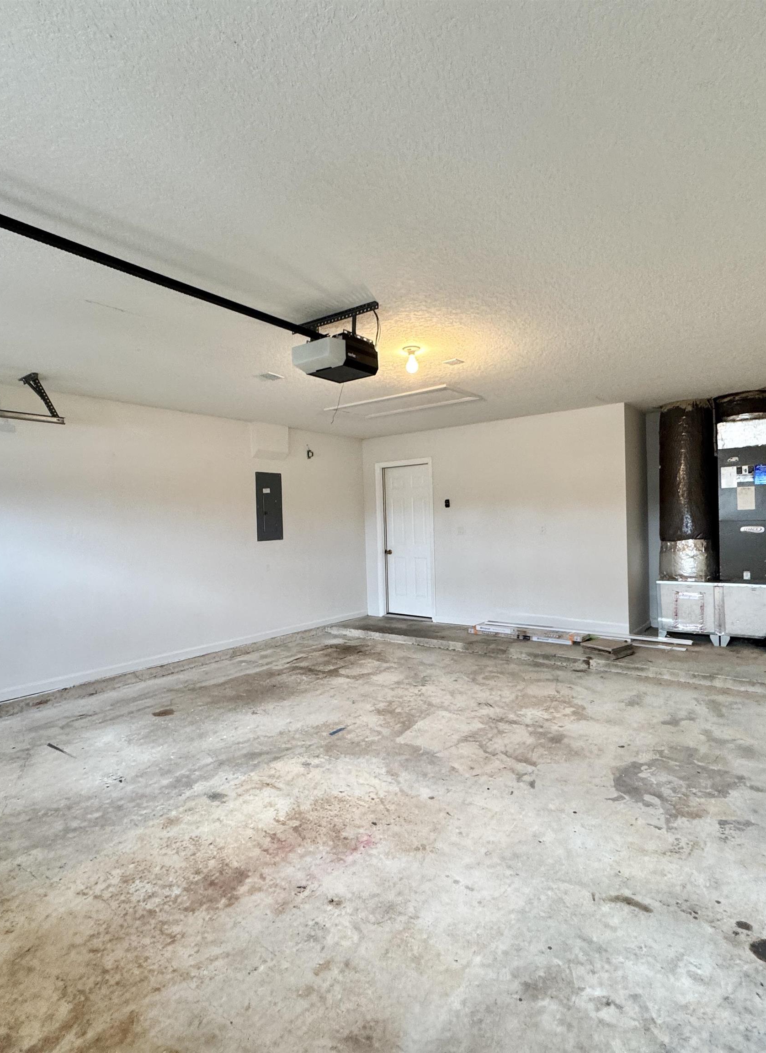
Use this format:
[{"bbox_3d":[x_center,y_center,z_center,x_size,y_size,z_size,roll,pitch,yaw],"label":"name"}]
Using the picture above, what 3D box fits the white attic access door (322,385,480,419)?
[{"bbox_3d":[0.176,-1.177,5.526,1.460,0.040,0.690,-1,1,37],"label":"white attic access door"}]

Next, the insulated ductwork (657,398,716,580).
[{"bbox_3d":[3.189,-0.357,5.947,0.525,1.830,0.525,-1,1,37],"label":"insulated ductwork"}]

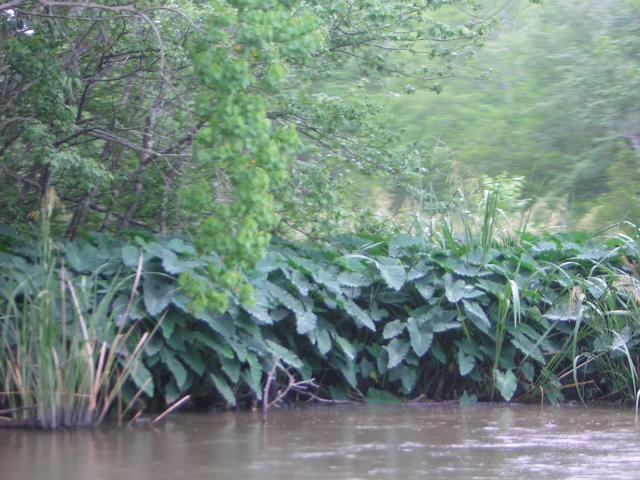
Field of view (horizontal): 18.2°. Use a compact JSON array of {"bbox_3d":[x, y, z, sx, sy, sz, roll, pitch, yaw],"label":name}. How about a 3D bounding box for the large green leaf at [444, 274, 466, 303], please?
[{"bbox_3d":[1.072,0.384,15.800,0.166,0.256,0.060,2,-30,0],"label":"large green leaf"}]

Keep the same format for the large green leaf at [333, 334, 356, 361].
[{"bbox_3d":[0.201,0.883,16.400,0.197,0.214,0.130,0,0,-14],"label":"large green leaf"}]

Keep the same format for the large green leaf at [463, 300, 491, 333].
[{"bbox_3d":[1.293,0.632,16.500,0.231,0.264,0.150,0,0,-14],"label":"large green leaf"}]

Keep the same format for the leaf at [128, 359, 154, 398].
[{"bbox_3d":[-1.412,1.088,15.800,0.206,0.301,0.140,0,0,-14],"label":"leaf"}]

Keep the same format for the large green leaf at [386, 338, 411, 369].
[{"bbox_3d":[0.637,0.932,16.400,0.214,0.246,0.130,0,0,6],"label":"large green leaf"}]

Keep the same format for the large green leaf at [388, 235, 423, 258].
[{"bbox_3d":[0.754,0.057,17.600,0.300,0.212,0.180,0,0,0],"label":"large green leaf"}]

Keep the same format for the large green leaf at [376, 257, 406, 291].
[{"bbox_3d":[0.602,0.282,16.800,0.252,0.286,0.150,0,0,-6],"label":"large green leaf"}]

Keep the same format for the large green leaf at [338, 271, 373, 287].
[{"bbox_3d":[0.300,0.326,16.900,0.288,0.135,0.170,0,0,0],"label":"large green leaf"}]

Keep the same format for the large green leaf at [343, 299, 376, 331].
[{"bbox_3d":[0.301,0.582,15.600,0.177,0.070,0.372,-19,57,-40],"label":"large green leaf"}]

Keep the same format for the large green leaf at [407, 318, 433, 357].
[{"bbox_3d":[0.772,0.749,15.500,0.186,0.353,0.070,-4,-28,0],"label":"large green leaf"}]

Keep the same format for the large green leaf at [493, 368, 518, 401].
[{"bbox_3d":[1.431,1.114,15.400,0.177,0.274,0.060,-7,-25,0],"label":"large green leaf"}]

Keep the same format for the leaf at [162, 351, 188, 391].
[{"bbox_3d":[-1.107,1.000,15.300,0.163,0.360,0.070,-1,-33,-40],"label":"leaf"}]

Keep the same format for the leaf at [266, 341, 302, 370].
[{"bbox_3d":[-0.296,0.929,16.200,0.308,0.227,0.160,0,0,-14],"label":"leaf"}]

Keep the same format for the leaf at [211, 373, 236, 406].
[{"bbox_3d":[-0.735,1.138,15.200,0.118,0.345,0.060,-7,-36,-44],"label":"leaf"}]

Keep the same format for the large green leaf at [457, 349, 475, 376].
[{"bbox_3d":[1.137,0.957,15.600,0.133,0.233,0.050,-2,-25,0],"label":"large green leaf"}]

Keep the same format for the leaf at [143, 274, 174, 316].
[{"bbox_3d":[-1.262,0.434,15.600,0.242,0.392,0.080,8,-30,0],"label":"leaf"}]

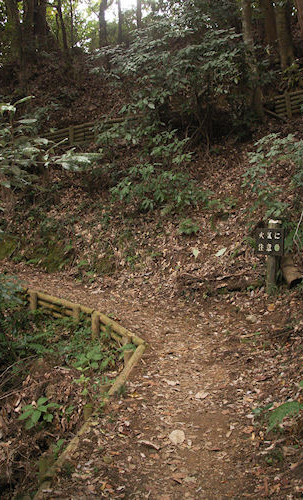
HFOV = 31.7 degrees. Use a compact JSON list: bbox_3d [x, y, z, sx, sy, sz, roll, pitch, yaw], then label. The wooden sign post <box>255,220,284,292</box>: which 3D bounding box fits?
[{"bbox_3d":[1.256,0.079,5.500,0.155,0.760,0.360,-3,6,-40],"label":"wooden sign post"}]

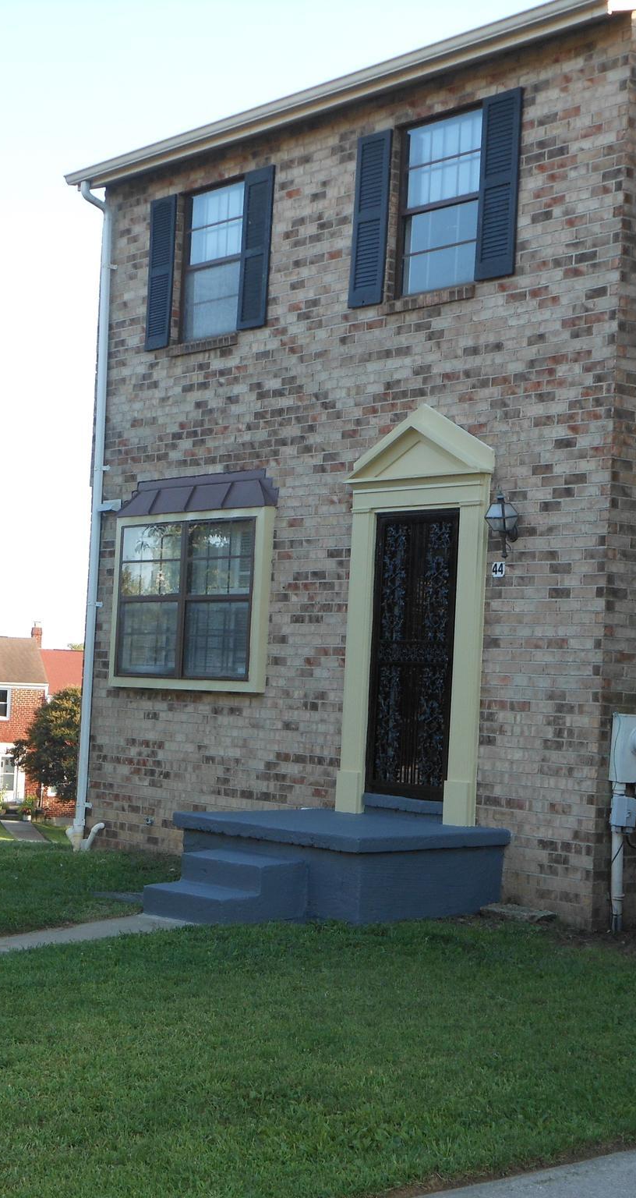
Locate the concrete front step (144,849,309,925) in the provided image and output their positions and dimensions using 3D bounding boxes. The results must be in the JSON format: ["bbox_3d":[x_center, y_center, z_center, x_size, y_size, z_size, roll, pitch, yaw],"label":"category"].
[{"bbox_3d":[-0.601,1.886,12.974,0.685,0.390,0.890,4,-3,-36],"label":"concrete front step"}]

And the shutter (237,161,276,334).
[{"bbox_3d":[-0.501,-2.797,15.873,0.035,1.270,0.358,4,-3,-36],"label":"shutter"}]

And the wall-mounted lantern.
[{"bbox_3d":[1.230,-0.510,13.217,0.250,0.480,0.230,5,-4,-37],"label":"wall-mounted lantern"}]

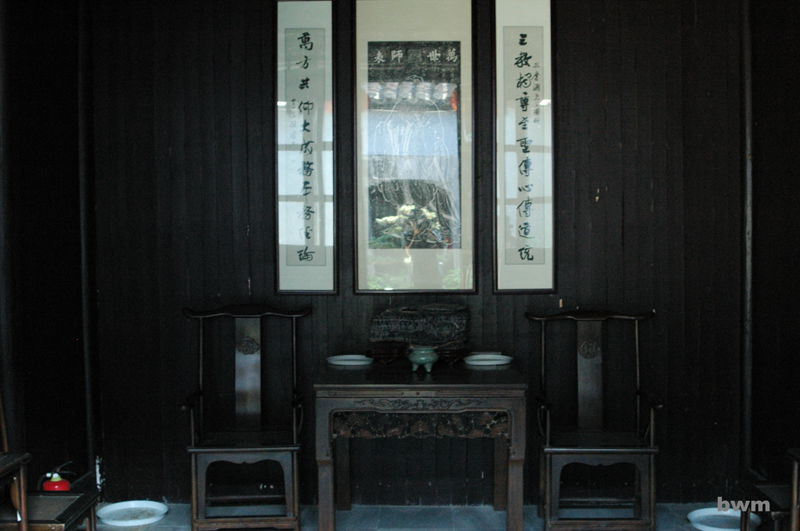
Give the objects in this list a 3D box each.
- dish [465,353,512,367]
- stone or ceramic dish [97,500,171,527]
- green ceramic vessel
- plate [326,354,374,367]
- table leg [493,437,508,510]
[{"bbox_3d":[0.479,0.508,5.049,0.260,0.030,0.260,-1,2,2],"label":"dish"},{"bbox_3d":[-1.480,1.379,5.159,0.395,0.054,0.395,-1,2,0],"label":"stone or ceramic dish"},{"bbox_3d":[0.119,0.474,4.777,0.152,0.128,0.148,-1,2,2],"label":"green ceramic vessel"},{"bbox_3d":[-0.269,0.516,5.059,0.256,0.030,0.256,-1,2,0],"label":"plate"},{"bbox_3d":[0.571,0.990,5.274,0.075,0.780,0.075,-1,2,2],"label":"table leg"}]

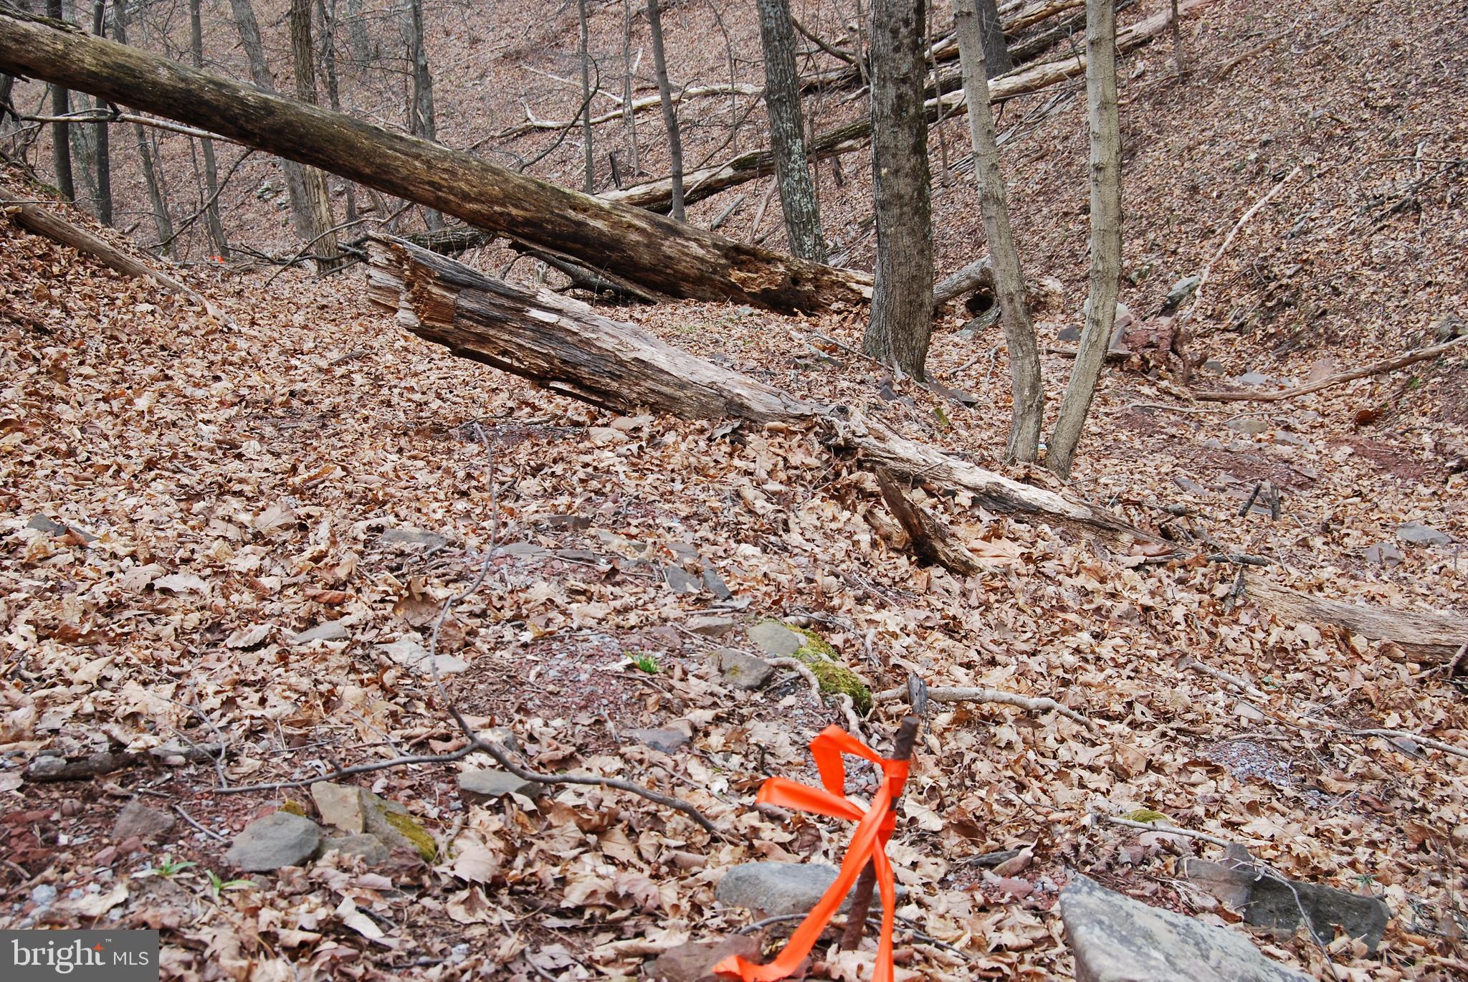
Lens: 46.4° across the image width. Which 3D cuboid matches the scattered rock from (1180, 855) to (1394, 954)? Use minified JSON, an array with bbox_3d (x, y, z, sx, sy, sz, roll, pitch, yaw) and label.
[{"bbox_3d":[0.779,0.584,2.420,0.275,0.080,0.120,9,9,18],"label":"scattered rock"}]

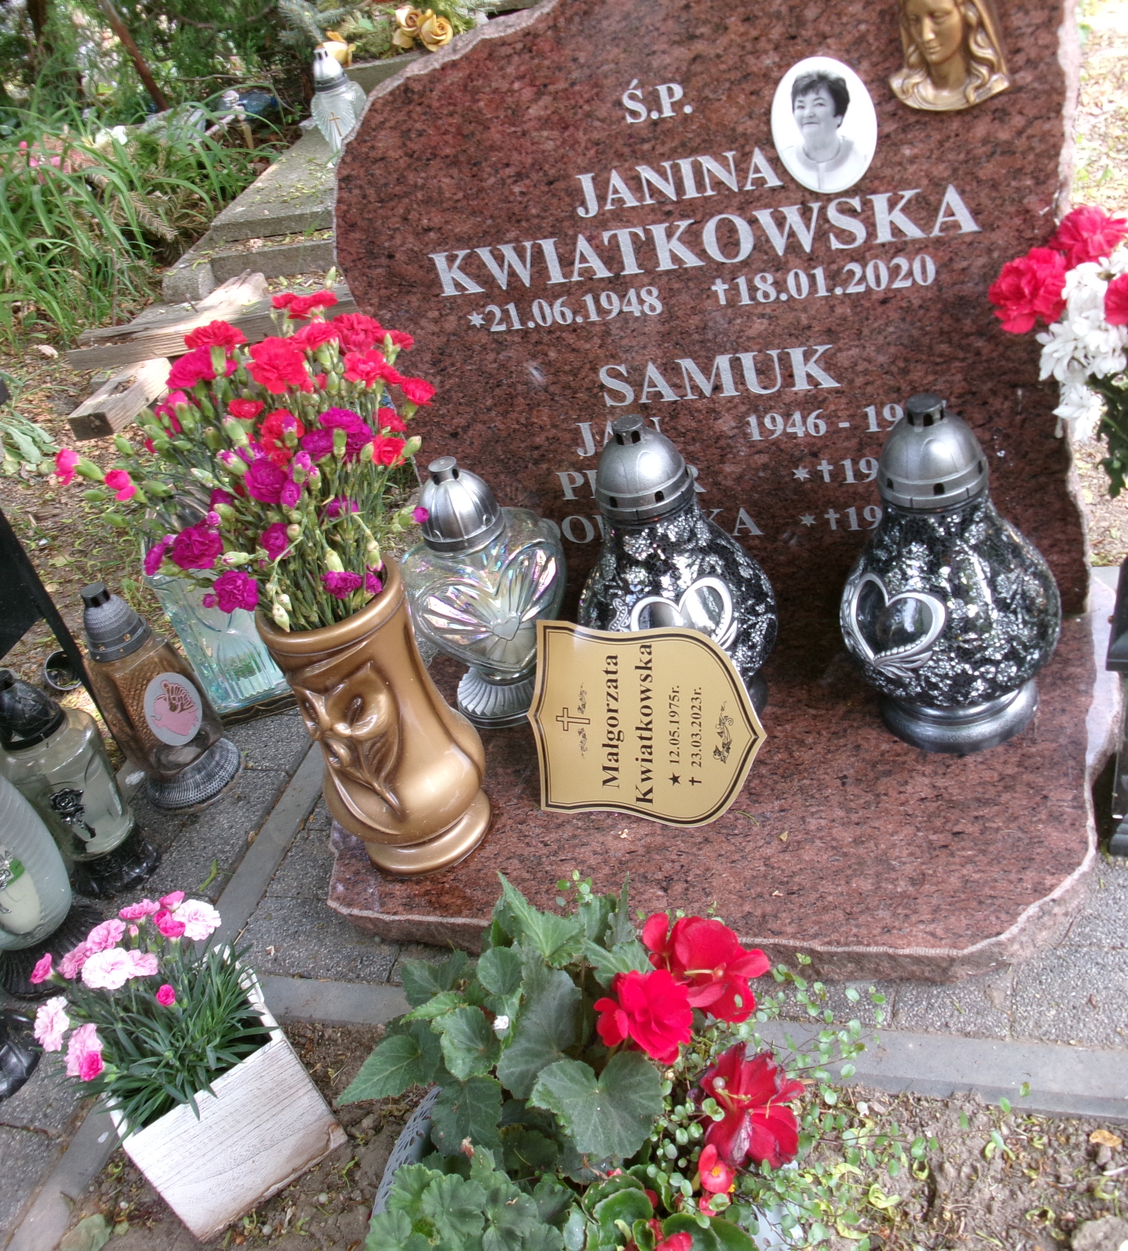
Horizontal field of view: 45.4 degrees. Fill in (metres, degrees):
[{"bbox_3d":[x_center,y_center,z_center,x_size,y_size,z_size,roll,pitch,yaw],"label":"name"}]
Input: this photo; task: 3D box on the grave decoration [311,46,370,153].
[{"bbox_3d":[-0.536,-1.244,3.274,0.140,0.300,0.100,-7,35,14],"label":"grave decoration"}]

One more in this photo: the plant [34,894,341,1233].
[{"bbox_3d":[-0.333,0.360,1.168,0.165,0.250,0.170,-31,36,-20],"label":"plant"}]

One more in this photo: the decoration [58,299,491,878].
[{"bbox_3d":[-0.211,-0.007,1.243,0.285,0.570,0.270,3,38,27],"label":"decoration"}]

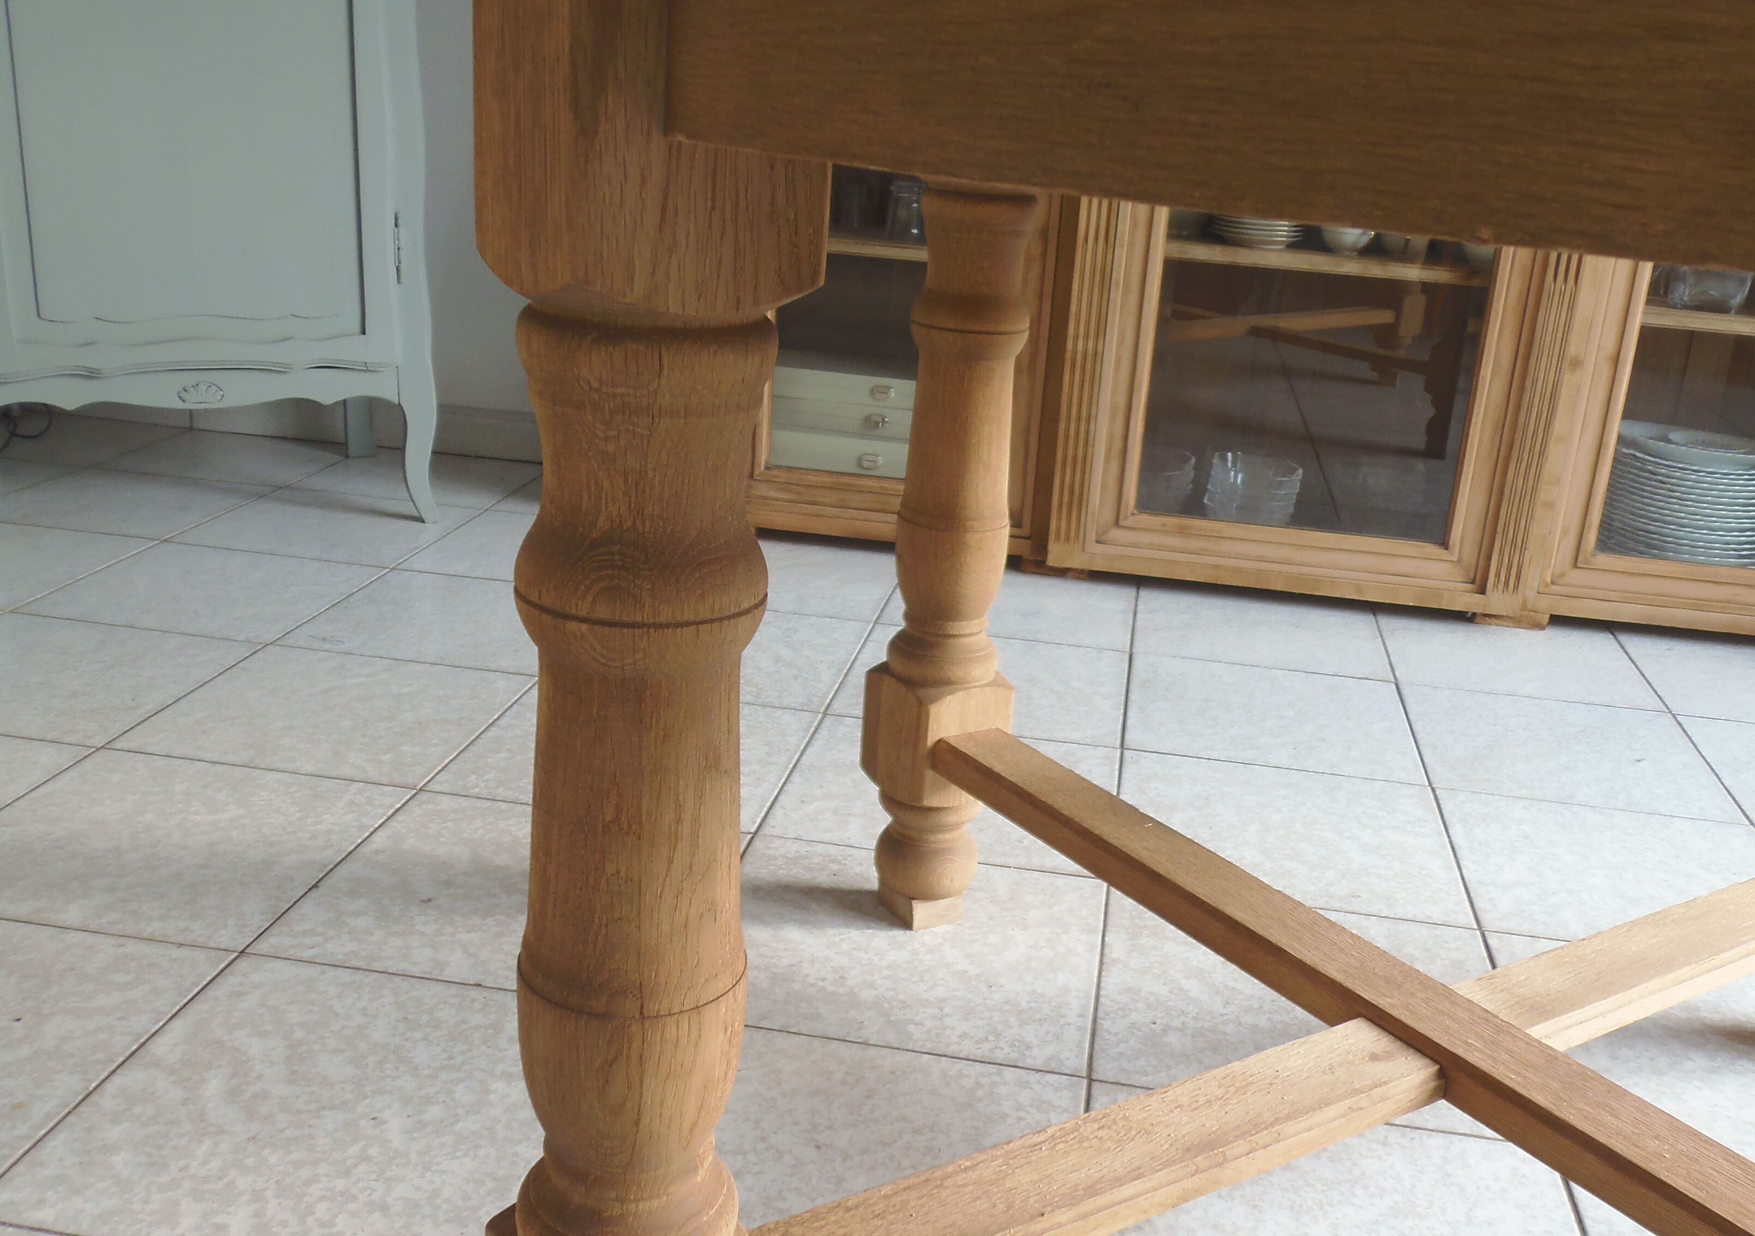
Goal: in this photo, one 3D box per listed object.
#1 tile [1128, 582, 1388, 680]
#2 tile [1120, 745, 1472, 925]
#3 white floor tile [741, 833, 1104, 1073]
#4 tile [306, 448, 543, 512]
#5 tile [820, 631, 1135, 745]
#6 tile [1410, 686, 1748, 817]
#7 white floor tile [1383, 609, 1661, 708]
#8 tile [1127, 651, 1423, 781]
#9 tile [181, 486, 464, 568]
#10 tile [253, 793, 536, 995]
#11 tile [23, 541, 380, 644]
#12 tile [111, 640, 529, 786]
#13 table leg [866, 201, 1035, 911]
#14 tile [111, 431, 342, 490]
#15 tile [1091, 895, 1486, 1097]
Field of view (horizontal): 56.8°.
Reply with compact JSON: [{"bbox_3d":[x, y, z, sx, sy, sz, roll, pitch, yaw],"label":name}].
[{"bbox_3d":[0.481,0.017,2.069,0.312,0.010,0.295,6,19,9],"label":"tile"},{"bbox_3d":[0.388,0.208,1.571,0.319,0.009,0.309,7,18,8],"label":"tile"},{"bbox_3d":[0.018,0.266,1.321,0.319,0.009,0.309,7,18,8],"label":"white floor tile"},{"bbox_3d":[-0.705,-0.216,2.531,0.312,0.010,0.295,6,19,9],"label":"tile"},{"bbox_3d":[0.121,0.078,1.909,0.319,0.009,0.309,7,18,8],"label":"tile"},{"bbox_3d":[0.739,0.145,1.748,0.312,0.010,0.295,6,19,9],"label":"tile"},{"bbox_3d":[0.791,0.052,2.023,0.312,0.010,0.295,6,19,9],"label":"white floor tile"},{"bbox_3d":[0.439,0.114,1.865,0.319,0.009,0.309,7,18,8],"label":"tile"},{"bbox_3d":[-0.757,-0.123,2.256,0.312,0.010,0.295,6,19,9],"label":"tile"},{"bbox_3d":[-0.300,0.229,1.365,0.319,0.009,0.309,7,18,8],"label":"tile"},{"bbox_3d":[-0.809,-0.030,1.981,0.312,0.010,0.295,6,19,9],"label":"tile"},{"bbox_3d":[-0.566,0.099,1.704,0.319,0.009,0.309,7,18,8],"label":"tile"},{"bbox_3d":[0.061,-0.101,1.256,0.087,0.732,0.087,-9,22,-35],"label":"table leg"},{"bbox_3d":[-1.046,-0.256,2.676,0.319,0.009,0.309,7,18,8],"label":"tile"},{"bbox_3d":[0.325,0.296,1.244,0.312,0.010,0.295,6,19,9],"label":"tile"}]

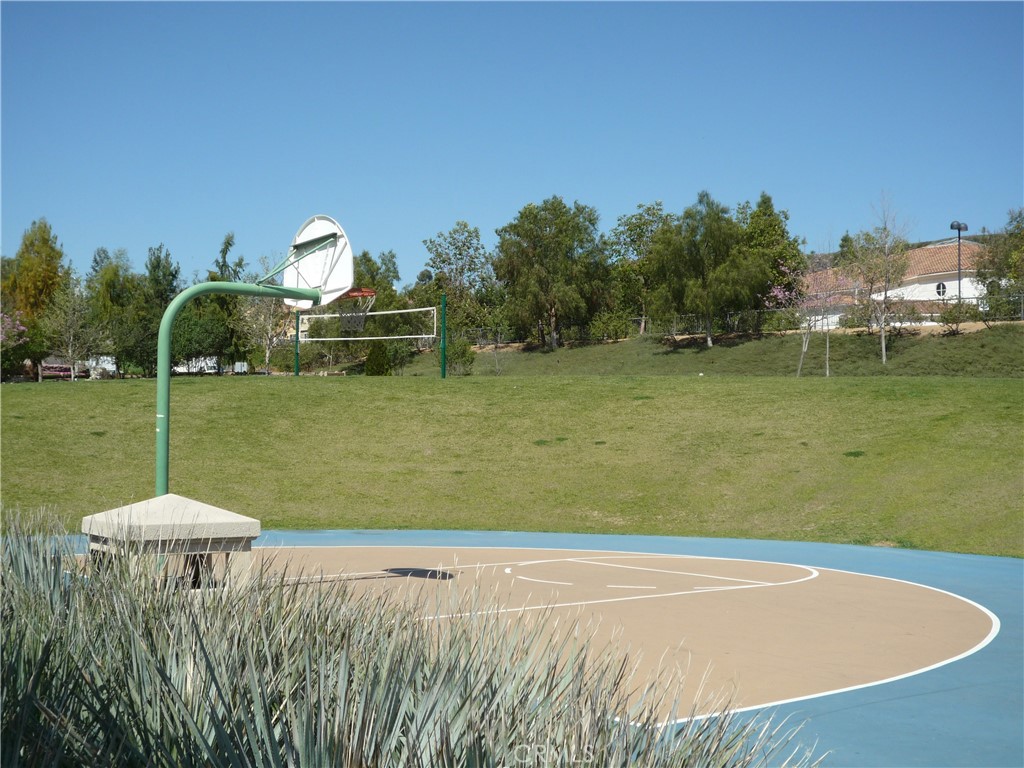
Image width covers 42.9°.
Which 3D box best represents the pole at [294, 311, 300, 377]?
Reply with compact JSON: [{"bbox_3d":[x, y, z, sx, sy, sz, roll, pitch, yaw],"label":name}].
[{"bbox_3d":[-7.910,-1.494,48.000,0.110,2.450,0.110,0,-3,0],"label":"pole"}]

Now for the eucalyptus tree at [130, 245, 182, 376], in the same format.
[{"bbox_3d":[-17.529,-3.663,64.000,2.360,6.589,2.360,0,-3,0],"label":"eucalyptus tree"}]

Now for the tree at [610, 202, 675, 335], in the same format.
[{"bbox_3d":[8.021,-7.099,80.000,3.776,8.113,3.776,0,-3,0],"label":"tree"}]

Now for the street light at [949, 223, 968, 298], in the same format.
[{"bbox_3d":[28.431,-7.429,82.865,0.650,6.000,1.400,-1,-3,32],"label":"street light"}]

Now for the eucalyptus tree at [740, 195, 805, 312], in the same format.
[{"bbox_3d":[17.212,-8.821,86.000,4.313,7.664,4.313,0,-3,0],"label":"eucalyptus tree"}]

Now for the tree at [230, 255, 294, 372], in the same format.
[{"bbox_3d":[-12.410,-3.521,65.000,2.972,5.893,2.972,0,-3,0],"label":"tree"}]

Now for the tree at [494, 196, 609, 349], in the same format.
[{"bbox_3d":[2.276,-6.425,75.000,6.306,8.758,6.306,0,-3,0],"label":"tree"}]

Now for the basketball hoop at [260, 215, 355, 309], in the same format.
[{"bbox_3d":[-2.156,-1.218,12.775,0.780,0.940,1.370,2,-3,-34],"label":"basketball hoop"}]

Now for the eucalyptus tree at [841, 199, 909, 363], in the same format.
[{"bbox_3d":[16.477,-4.601,59.000,3.046,7.434,3.046,0,-3,0],"label":"eucalyptus tree"}]

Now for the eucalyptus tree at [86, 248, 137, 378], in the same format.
[{"bbox_3d":[-19.077,-3.453,62.000,2.286,6.192,2.286,0,-3,0],"label":"eucalyptus tree"}]

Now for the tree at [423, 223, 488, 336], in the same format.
[{"bbox_3d":[-3.496,-6.772,82.000,4.113,7.056,4.113,0,-3,0],"label":"tree"}]

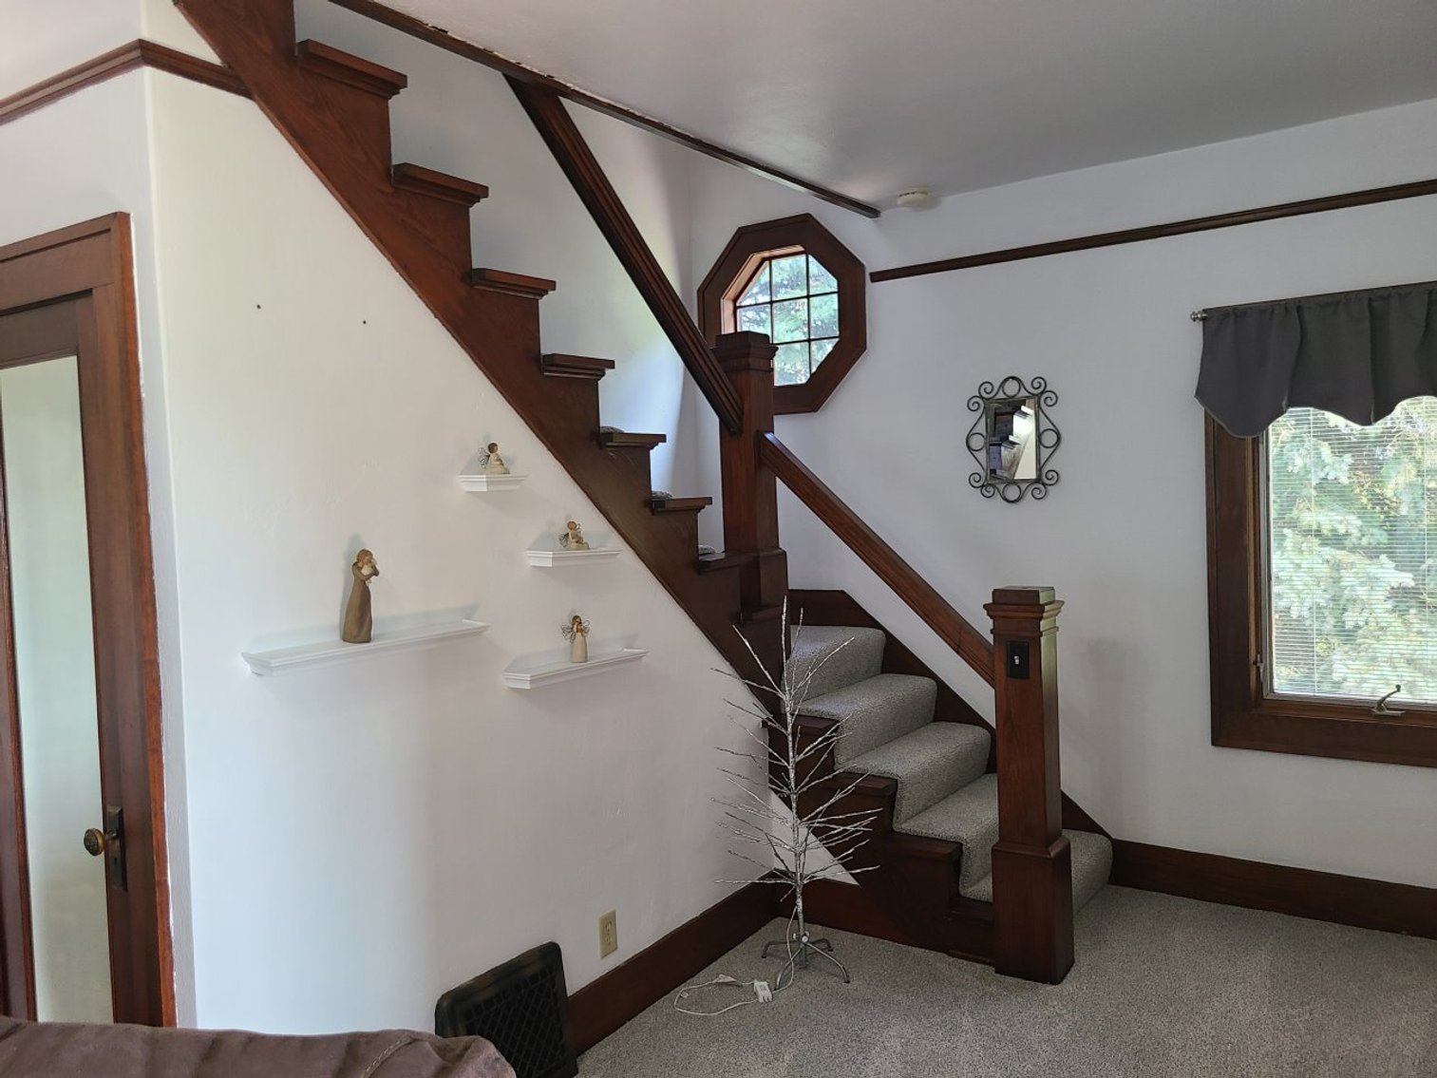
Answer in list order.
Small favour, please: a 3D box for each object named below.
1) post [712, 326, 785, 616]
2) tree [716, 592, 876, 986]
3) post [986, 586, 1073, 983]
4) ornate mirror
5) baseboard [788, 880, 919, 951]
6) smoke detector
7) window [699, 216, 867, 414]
[{"bbox_3d":[0.113,-0.235,3.813,0.184,0.953,0.184,0,4,34],"label":"post"},{"bbox_3d":[0.251,0.770,3.381,0.500,1.177,0.500,-2,3,0],"label":"tree"},{"bbox_3d":[0.955,0.741,3.322,0.184,1.184,0.184,0,4,34],"label":"post"},{"bbox_3d":[1.115,-0.377,4.101,0.366,0.476,0.030,0,4,34],"label":"ornate mirror"},{"bbox_3d":[0.436,1.249,3.668,0.522,0.176,0.022,0,4,34],"label":"baseboard"},{"bbox_3d":[0.739,-1.292,4.105,0.135,0.045,0.135,-2,3,0],"label":"smoke detector"},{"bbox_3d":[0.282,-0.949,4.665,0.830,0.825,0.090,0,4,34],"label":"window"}]

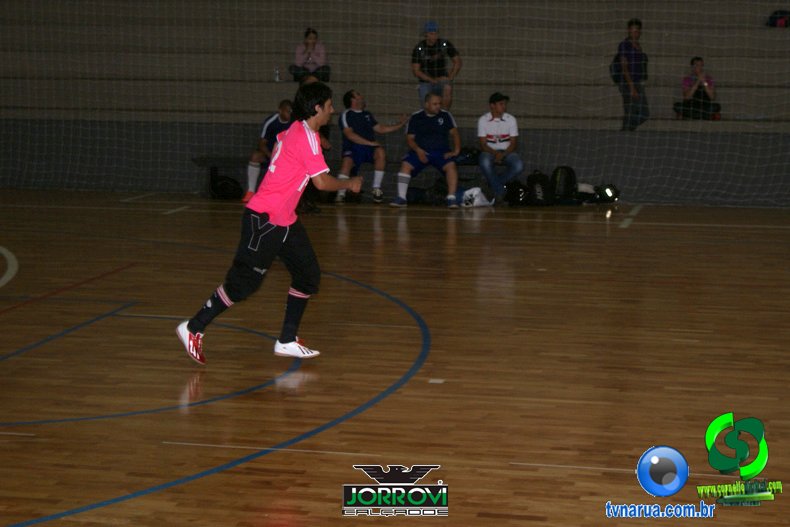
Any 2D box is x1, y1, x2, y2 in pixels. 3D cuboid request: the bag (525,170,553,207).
[{"bbox_3d":[1.744,-0.910,19.867,0.310,0.430,0.230,1,7,5],"label":"bag"}]

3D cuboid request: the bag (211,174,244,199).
[{"bbox_3d":[-2.101,-0.966,20.585,0.380,0.300,0.280,2,7,13],"label":"bag"}]

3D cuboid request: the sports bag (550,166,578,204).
[{"bbox_3d":[2.051,-0.930,19.920,0.330,0.460,0.250,1,7,7],"label":"sports bag"}]

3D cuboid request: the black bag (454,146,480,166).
[{"bbox_3d":[0.879,-1.326,20.236,0.360,0.240,0.260,2,7,13],"label":"black bag"}]

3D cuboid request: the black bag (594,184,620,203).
[{"bbox_3d":[2.588,-0.826,20.050,0.330,0.220,0.250,2,7,13],"label":"black bag"}]

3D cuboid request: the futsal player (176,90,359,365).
[{"bbox_3d":[-0.714,-0.230,9.292,0.930,1.600,0.540,-2,7,-18],"label":"futsal player"}]

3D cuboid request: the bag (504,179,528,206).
[{"bbox_3d":[1.469,-0.867,19.903,0.290,0.330,0.260,2,7,13],"label":"bag"}]

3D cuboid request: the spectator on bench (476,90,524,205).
[{"bbox_3d":[1.278,-1.376,19.935,0.560,1.320,0.700,1,7,4],"label":"spectator on bench"}]

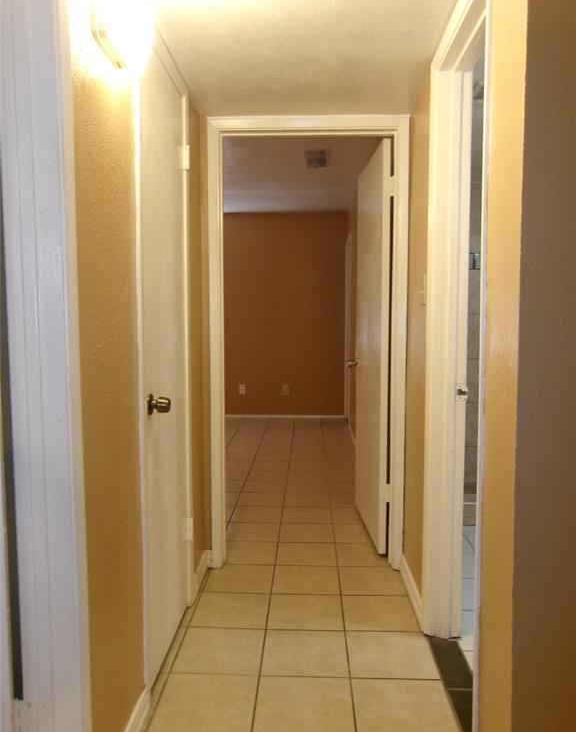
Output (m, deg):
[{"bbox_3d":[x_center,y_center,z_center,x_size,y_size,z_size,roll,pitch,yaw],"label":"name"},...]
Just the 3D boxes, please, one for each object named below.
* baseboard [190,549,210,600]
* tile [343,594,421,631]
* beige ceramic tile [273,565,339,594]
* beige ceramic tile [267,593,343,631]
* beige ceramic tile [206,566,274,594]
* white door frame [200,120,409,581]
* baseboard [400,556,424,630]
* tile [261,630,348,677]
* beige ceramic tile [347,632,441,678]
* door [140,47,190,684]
[{"bbox_3d":[-0.399,0.947,2.701,0.015,0.088,0.371,0,4,2],"label":"baseboard"},{"bbox_3d":[0.377,1.014,2.450,0.301,0.010,0.307,0,4,2],"label":"tile"},{"bbox_3d":[0.086,0.991,2.768,0.304,0.010,0.307,0,4,2],"label":"beige ceramic tile"},{"bbox_3d":[0.073,1.020,2.479,0.302,0.010,0.302,0,5,2],"label":"beige ceramic tile"},{"bbox_3d":[-0.221,0.990,2.779,0.310,0.010,0.307,0,4,2],"label":"beige ceramic tile"},{"bbox_3d":[0.094,-0.085,2.862,0.923,2.122,0.140,0,4,2],"label":"white door frame"},{"bbox_3d":[0.526,0.957,2.579,0.015,0.085,0.547,0,4,2],"label":"baseboard"},{"bbox_3d":[0.063,1.037,2.156,0.304,0.010,0.307,0,4,2],"label":"tile"},{"bbox_3d":[0.366,1.046,2.167,0.302,0.010,0.302,0,5,2],"label":"beige ceramic tile"},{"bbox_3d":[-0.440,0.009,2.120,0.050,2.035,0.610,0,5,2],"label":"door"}]

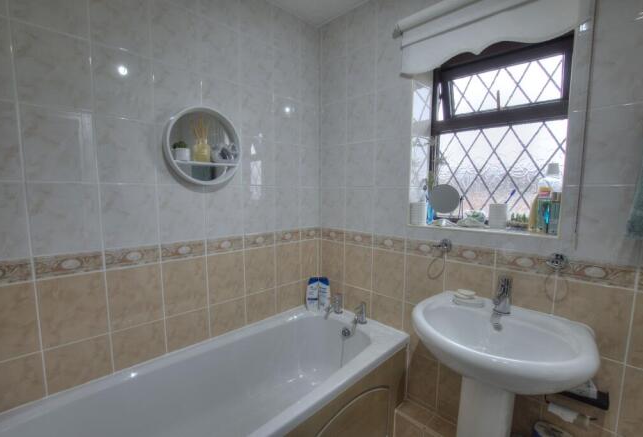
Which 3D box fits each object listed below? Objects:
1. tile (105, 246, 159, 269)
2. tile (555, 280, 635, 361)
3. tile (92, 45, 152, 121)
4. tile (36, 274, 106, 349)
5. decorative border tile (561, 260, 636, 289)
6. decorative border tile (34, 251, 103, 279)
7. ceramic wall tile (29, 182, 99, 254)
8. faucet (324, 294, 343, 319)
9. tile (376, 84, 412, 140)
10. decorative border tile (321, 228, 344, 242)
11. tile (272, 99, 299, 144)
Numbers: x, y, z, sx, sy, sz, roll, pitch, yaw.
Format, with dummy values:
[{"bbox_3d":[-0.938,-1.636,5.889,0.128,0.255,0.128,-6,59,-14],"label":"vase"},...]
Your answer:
[{"bbox_3d":[-0.808,0.166,1.175,0.200,0.078,0.010,-5,7,-42],"label":"tile"},{"bbox_3d":[0.955,0.359,0.975,0.200,0.250,0.010,5,7,43],"label":"tile"},{"bbox_3d":[-0.785,-0.530,1.086,0.200,0.258,0.009,-5,7,-42],"label":"tile"},{"bbox_3d":[-0.950,0.348,1.054,0.198,0.258,0.010,-5,8,-42],"label":"tile"},{"bbox_3d":[0.951,0.186,0.951,0.200,0.077,0.009,5,7,43],"label":"decorative border tile"},{"bbox_3d":[-0.955,0.178,1.045,0.198,0.077,0.010,-5,8,-41],"label":"decorative border tile"},{"bbox_3d":[-0.955,0.003,1.025,0.200,0.262,0.010,-5,7,-42],"label":"ceramic wall tile"},{"bbox_3d":[0.079,0.515,1.611,0.050,0.118,0.135,5,7,42],"label":"faucet"},{"bbox_3d":[0.376,-0.562,1.438,0.200,0.258,0.009,5,7,43],"label":"tile"},{"bbox_3d":[0.077,0.109,1.786,0.205,0.078,0.010,5,7,42],"label":"decorative border tile"},{"bbox_3d":[-0.202,-0.573,1.624,0.200,0.250,0.010,-5,8,-44],"label":"tile"}]

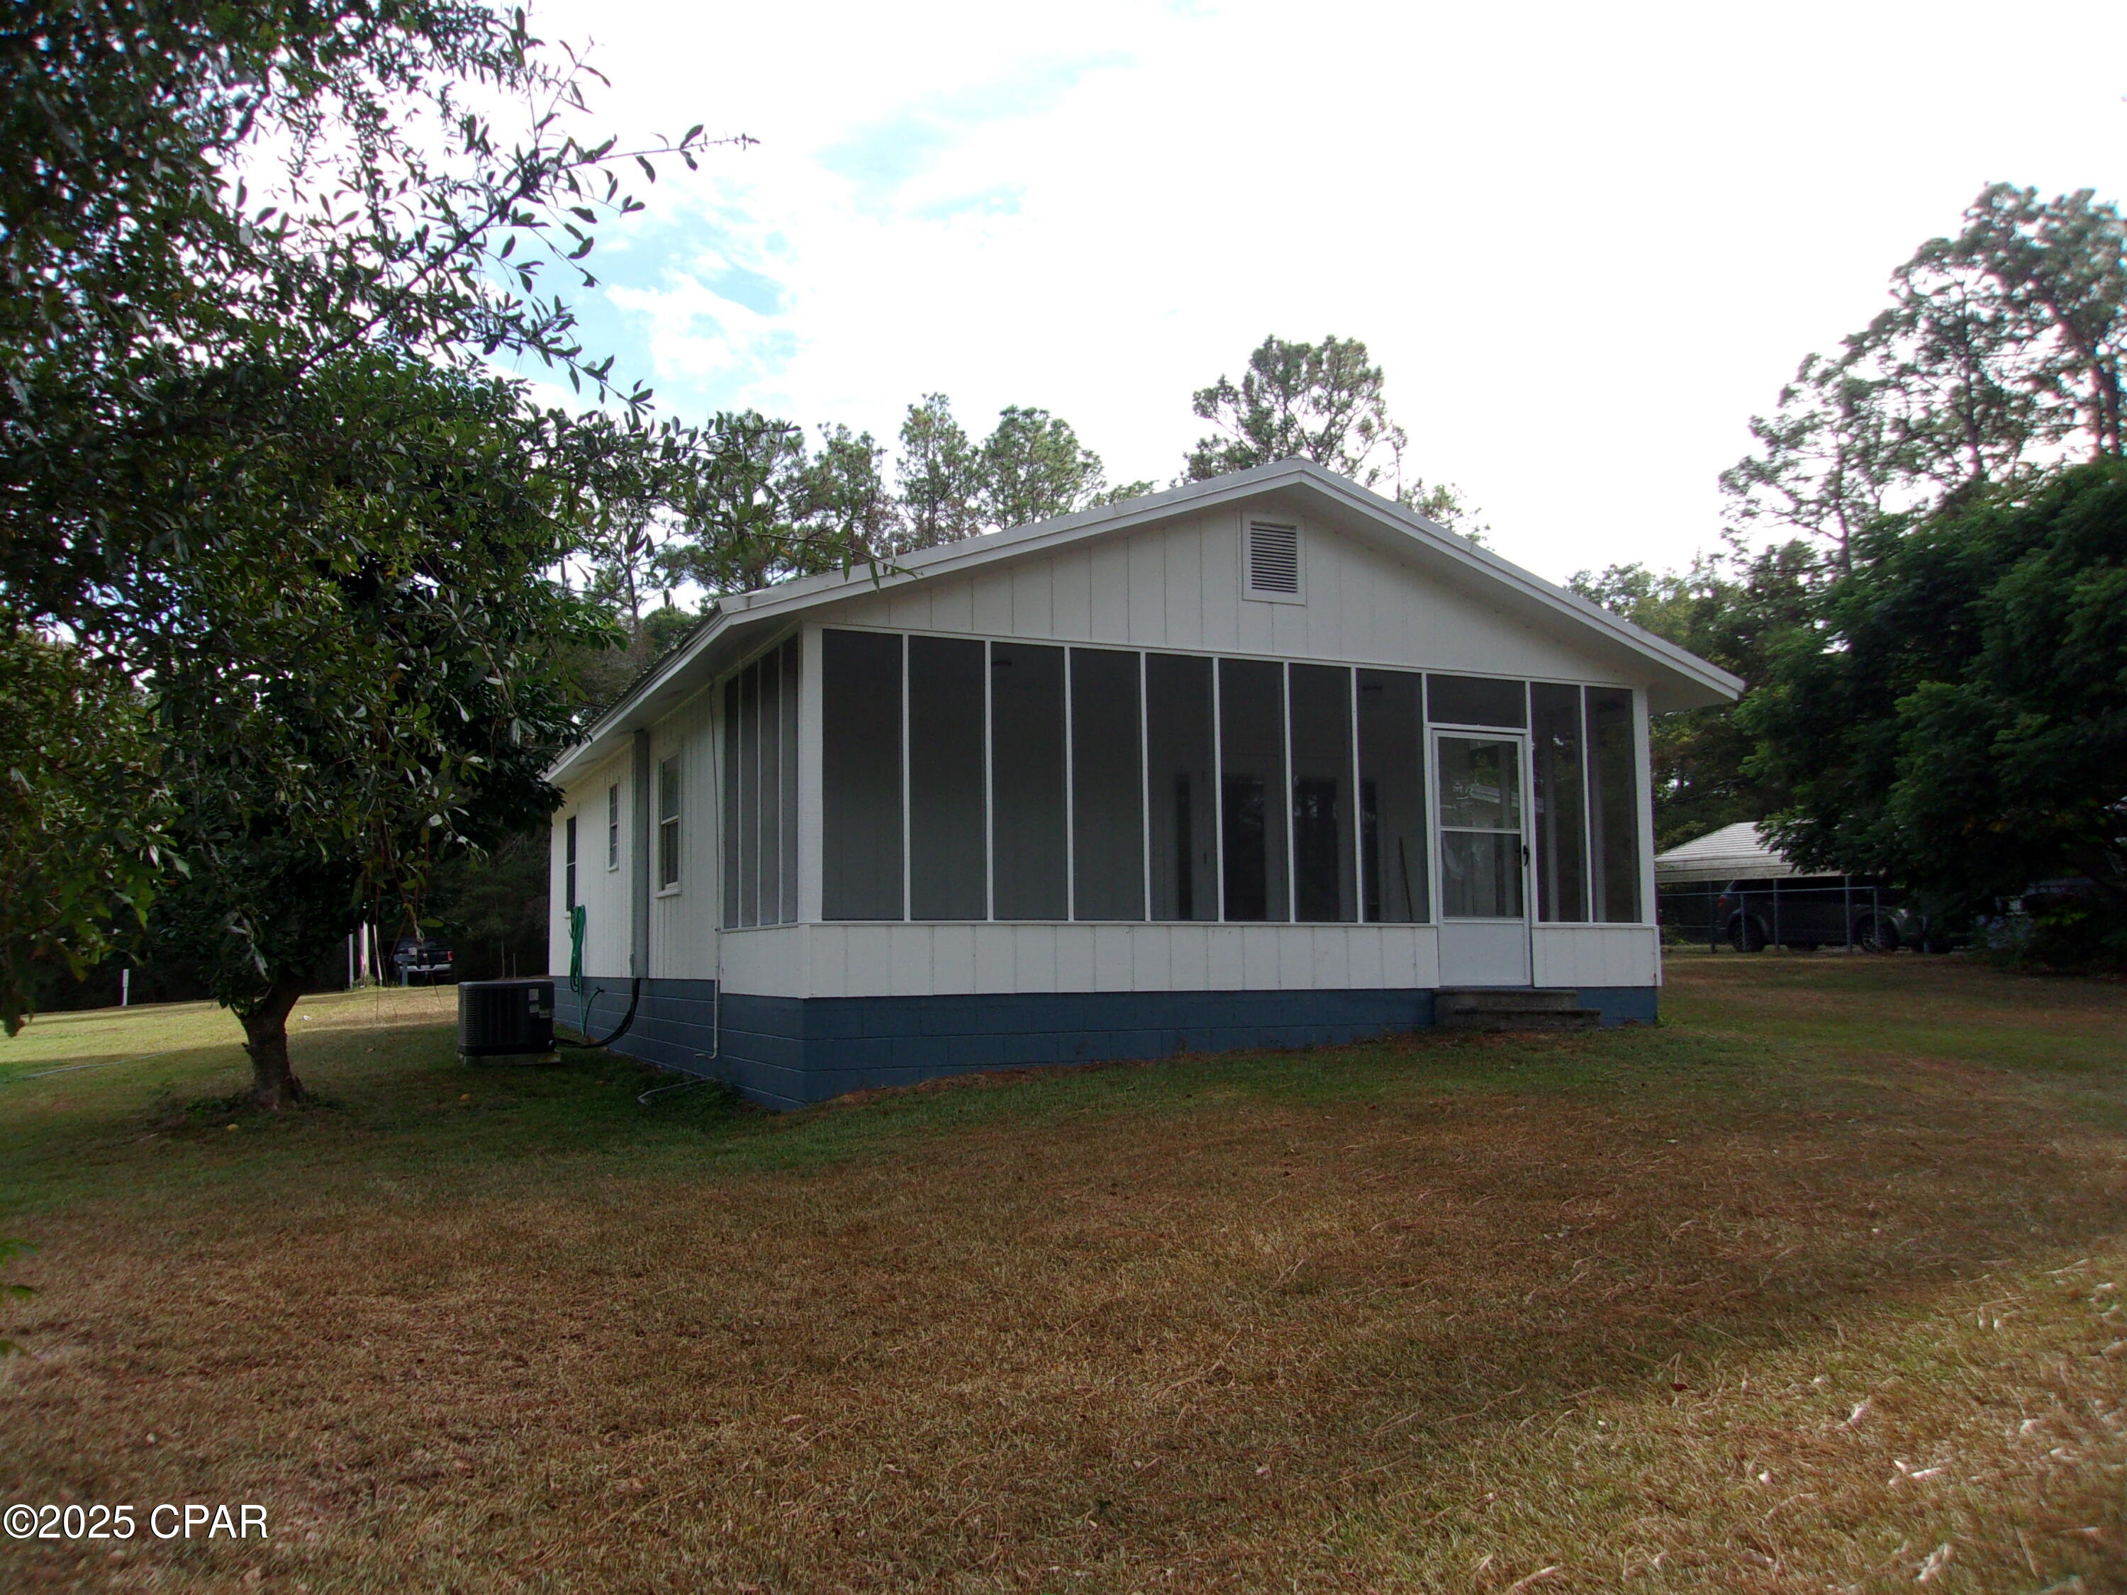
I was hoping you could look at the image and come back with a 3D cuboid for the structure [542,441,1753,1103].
[{"bbox_3d":[-1.050,0.455,18.383,8.400,4.650,13.850,2,-6,-24],"label":"structure"}]

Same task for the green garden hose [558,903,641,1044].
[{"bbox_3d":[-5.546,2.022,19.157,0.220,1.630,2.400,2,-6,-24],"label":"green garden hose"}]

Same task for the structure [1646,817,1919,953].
[{"bbox_3d":[17.200,1.836,35.900,6.000,3.050,6.400,3,-7,-34],"label":"structure"}]

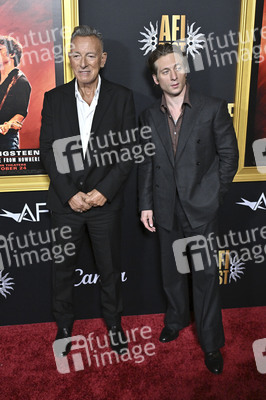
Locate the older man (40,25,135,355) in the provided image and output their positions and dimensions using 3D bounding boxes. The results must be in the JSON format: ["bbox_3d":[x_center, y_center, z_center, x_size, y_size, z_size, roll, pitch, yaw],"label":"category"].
[{"bbox_3d":[-0.235,-0.009,2.152,0.520,1.790,0.360,0,12,3],"label":"older man"}]

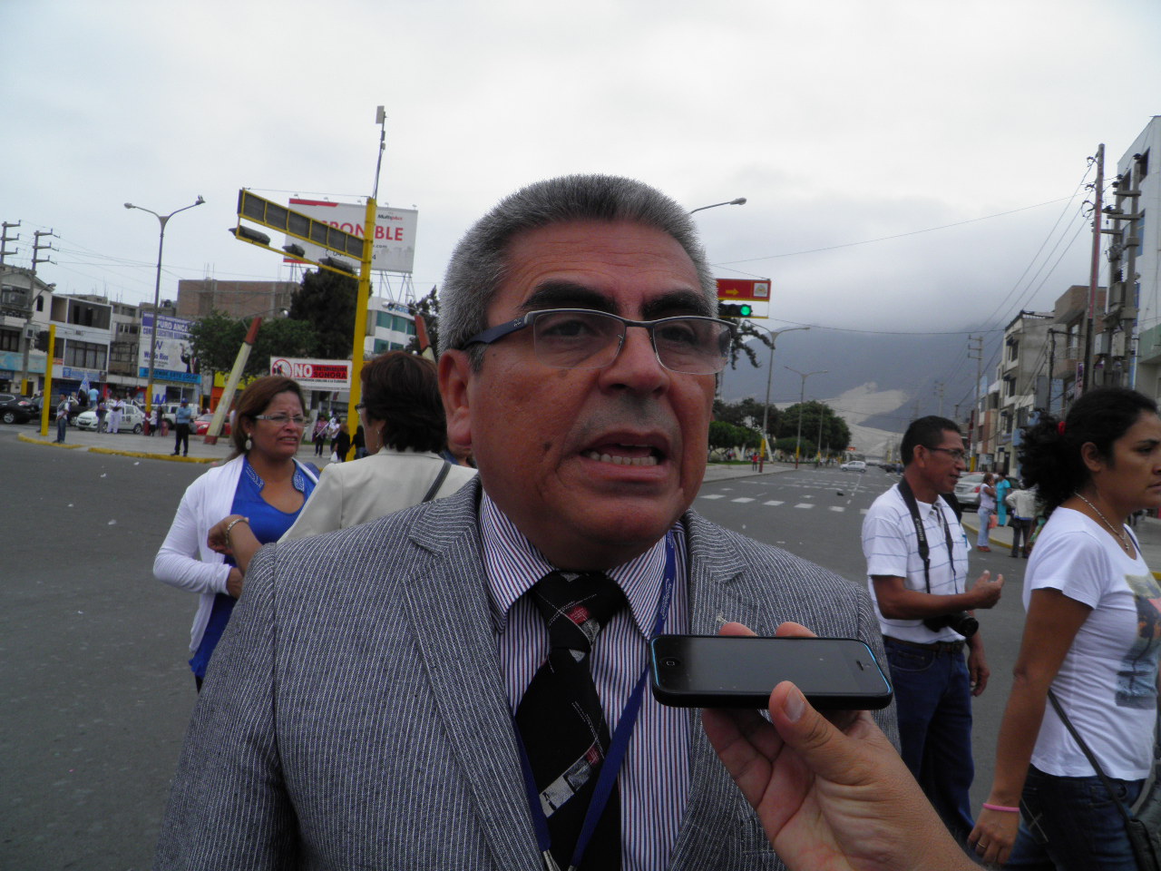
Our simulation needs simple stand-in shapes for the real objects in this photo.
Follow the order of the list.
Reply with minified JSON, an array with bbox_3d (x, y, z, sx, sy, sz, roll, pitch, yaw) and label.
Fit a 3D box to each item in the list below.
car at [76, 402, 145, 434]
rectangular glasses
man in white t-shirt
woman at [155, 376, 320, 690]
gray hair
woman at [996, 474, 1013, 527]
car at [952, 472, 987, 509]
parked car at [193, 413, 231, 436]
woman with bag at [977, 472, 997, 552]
[{"bbox_3d":[-26.387,-0.915,53.000,1.680,1.480,4.100,4,0,17],"label":"car"},{"bbox_3d":[0.009,-0.047,0.592,0.140,0.045,0.138,0,-3,-24],"label":"rectangular glasses"},{"bbox_3d":[1.060,0.784,2.870,0.500,1.680,0.450,5,0,-38],"label":"man in white t-shirt"},{"bbox_3d":[-0.871,0.671,2.480,0.540,1.600,0.380,5,-1,-43],"label":"woman"},{"bbox_3d":[-0.008,-0.092,0.637,0.178,0.165,0.190,0,-3,-24],"label":"gray hair"},{"bbox_3d":[11.669,1.728,25.900,0.300,1.500,0.450,5,0,-29],"label":"woman"},{"bbox_3d":[16.236,2.323,37.400,4.400,1.450,1.720,5,-1,-40],"label":"car"},{"bbox_3d":[-23.496,-0.607,62.300,1.700,1.450,4.300,4,0,17],"label":"parked car"},{"bbox_3d":[7.831,1.492,18.200,0.380,1.530,0.450,4,0,22],"label":"woman with bag"}]

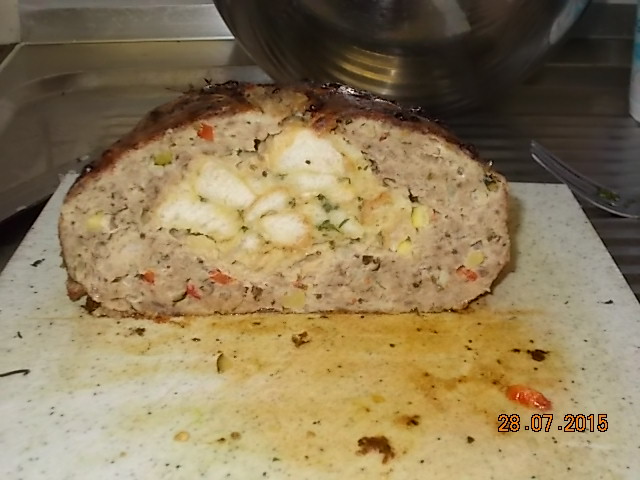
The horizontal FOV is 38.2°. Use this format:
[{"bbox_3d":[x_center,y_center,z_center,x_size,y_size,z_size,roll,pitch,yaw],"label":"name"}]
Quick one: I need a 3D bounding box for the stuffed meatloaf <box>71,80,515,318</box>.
[{"bbox_3d":[-0.015,-0.031,0.380,0.162,0.079,0.110,-1,25,-3],"label":"stuffed meatloaf"}]

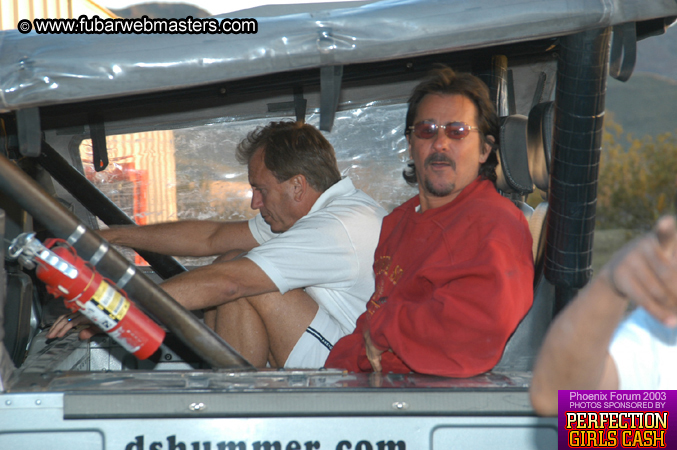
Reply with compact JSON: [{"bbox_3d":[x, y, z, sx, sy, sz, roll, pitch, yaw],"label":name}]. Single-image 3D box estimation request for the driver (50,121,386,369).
[{"bbox_3d":[-0.265,0.195,5.380,0.760,0.880,0.550,0,3,-9],"label":"driver"}]

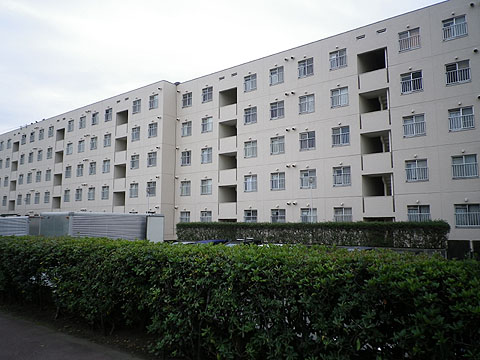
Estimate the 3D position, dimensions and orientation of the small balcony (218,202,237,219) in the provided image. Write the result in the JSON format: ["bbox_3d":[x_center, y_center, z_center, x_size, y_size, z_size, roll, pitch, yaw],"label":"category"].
[{"bbox_3d":[-0.846,2.481,31.297,1.853,1.338,0.450,-5,-8,37],"label":"small balcony"}]

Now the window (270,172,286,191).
[{"bbox_3d":[2.818,0.098,28.565,1.183,1.246,0.150,-5,-8,37],"label":"window"}]

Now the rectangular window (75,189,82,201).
[{"bbox_3d":[-17.345,1.628,41.893,1.171,1.246,0.150,-5,-8,37],"label":"rectangular window"}]

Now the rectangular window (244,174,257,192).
[{"bbox_3d":[0.809,0.250,29.667,1.179,1.227,0.150,-5,-8,37],"label":"rectangular window"}]

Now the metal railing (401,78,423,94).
[{"bbox_3d":[10.107,-5.562,22.878,1.192,0.734,0.100,-5,-8,37],"label":"metal railing"}]

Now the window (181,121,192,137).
[{"bbox_3d":[-4.730,-4.530,34.471,1.179,1.227,0.150,-5,-8,37],"label":"window"}]

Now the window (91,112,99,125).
[{"bbox_3d":[-15.894,-6.708,42.547,1.172,1.287,0.150,-5,-8,37],"label":"window"}]

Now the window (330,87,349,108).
[{"bbox_3d":[6.713,-5.521,26.087,1.194,1.246,0.150,-5,-8,37],"label":"window"}]

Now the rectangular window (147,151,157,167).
[{"bbox_3d":[-7.858,-1.812,34.949,1.153,1.258,0.180,-5,-8,37],"label":"rectangular window"}]

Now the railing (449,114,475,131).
[{"bbox_3d":[12.601,-3.258,22.124,1.287,0.768,0.120,-5,-8,37],"label":"railing"}]

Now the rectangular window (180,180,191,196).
[{"bbox_3d":[-4.920,0.783,35.133,1.197,1.287,0.150,-5,-8,37],"label":"rectangular window"}]

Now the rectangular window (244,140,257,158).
[{"bbox_3d":[0.812,-2.382,29.975,1.179,1.227,0.150,-5,-8,37],"label":"rectangular window"}]

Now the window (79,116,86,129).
[{"bbox_3d":[-17.209,-6.284,42.413,1.179,1.227,0.150,-5,-8,37],"label":"window"}]

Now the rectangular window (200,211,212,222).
[{"bbox_3d":[-2.751,3.177,31.704,1.179,1.234,0.150,-5,-8,37],"label":"rectangular window"}]

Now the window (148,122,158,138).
[{"bbox_3d":[-7.858,-4.474,35.264,1.153,1.258,0.180,-5,-8,37],"label":"window"}]

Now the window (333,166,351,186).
[{"bbox_3d":[6.613,-0.256,25.285,1.179,1.227,0.150,-5,-8,37],"label":"window"}]

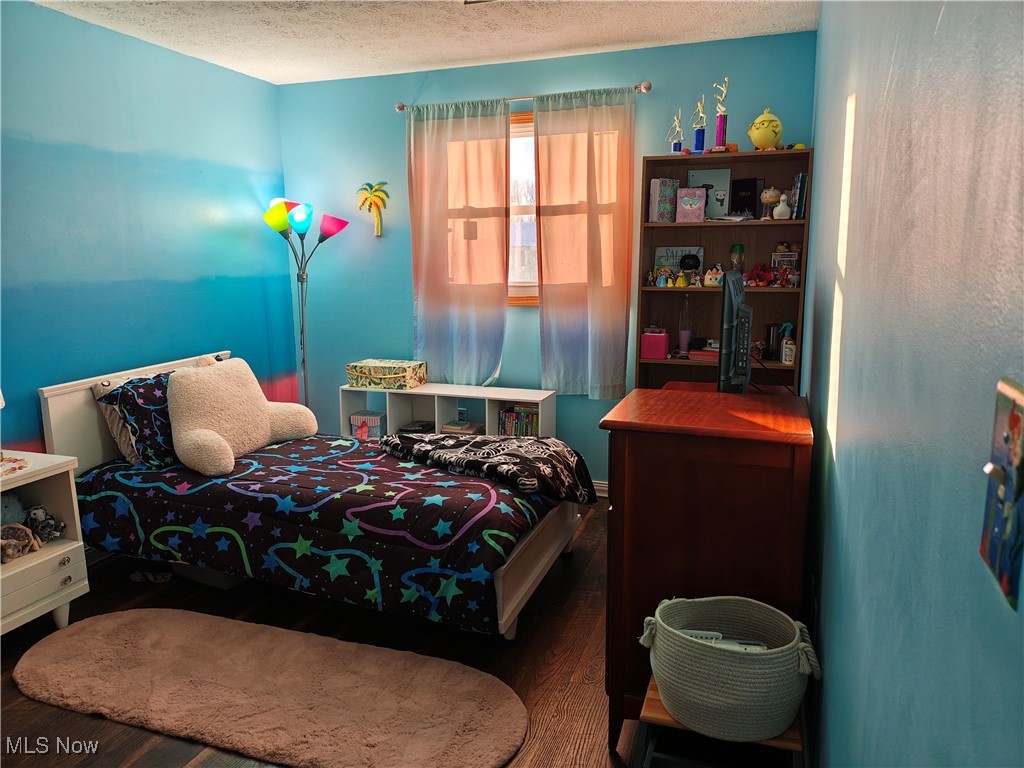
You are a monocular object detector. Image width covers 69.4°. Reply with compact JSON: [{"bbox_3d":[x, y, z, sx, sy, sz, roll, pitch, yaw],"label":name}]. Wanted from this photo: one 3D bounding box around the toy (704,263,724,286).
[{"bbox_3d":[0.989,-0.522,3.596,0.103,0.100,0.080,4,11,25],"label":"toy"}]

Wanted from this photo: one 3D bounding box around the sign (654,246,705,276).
[{"bbox_3d":[0.869,-0.609,3.841,0.250,0.200,0.020,3,4,19],"label":"sign"}]

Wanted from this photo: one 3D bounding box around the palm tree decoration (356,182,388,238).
[{"bbox_3d":[-0.832,-1.043,4.429,0.210,0.322,0.030,3,10,19],"label":"palm tree decoration"}]

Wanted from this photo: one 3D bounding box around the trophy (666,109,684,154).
[{"bbox_3d":[0.785,-1.201,3.545,0.090,0.218,0.060,3,11,19],"label":"trophy"}]

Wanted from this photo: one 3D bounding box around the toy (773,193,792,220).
[{"bbox_3d":[1.276,-0.834,3.483,0.085,0.128,0.085,3,10,19],"label":"toy"}]

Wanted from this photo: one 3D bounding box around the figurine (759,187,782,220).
[{"bbox_3d":[1.235,-0.857,3.520,0.100,0.160,0.100,3,10,19],"label":"figurine"}]

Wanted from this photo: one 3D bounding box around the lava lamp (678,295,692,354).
[{"bbox_3d":[0.892,-0.297,3.794,0.064,0.327,0.064,3,11,19],"label":"lava lamp"}]

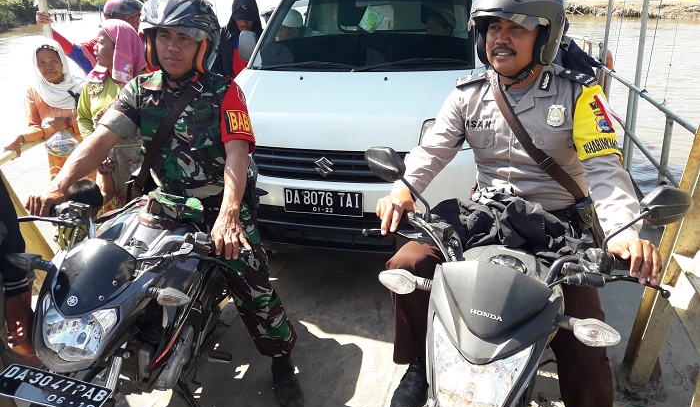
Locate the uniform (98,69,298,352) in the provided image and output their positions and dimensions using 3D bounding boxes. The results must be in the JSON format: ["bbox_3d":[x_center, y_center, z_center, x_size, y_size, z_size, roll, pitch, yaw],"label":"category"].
[{"bbox_3d":[-0.600,0.025,2.331,0.700,1.200,0.580,0,21,4],"label":"uniform"}]

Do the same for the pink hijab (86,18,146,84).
[{"bbox_3d":[-1.155,-0.747,2.800,0.280,0.320,0.250,-9,22,-19],"label":"pink hijab"}]

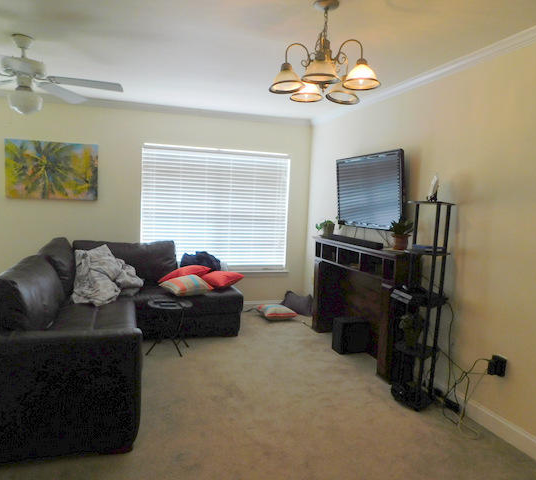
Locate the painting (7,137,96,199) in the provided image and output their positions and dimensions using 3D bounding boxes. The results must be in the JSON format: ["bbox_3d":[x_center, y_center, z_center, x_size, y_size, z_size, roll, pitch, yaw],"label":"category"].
[{"bbox_3d":[-2.289,-0.734,4.528,0.905,0.610,0.030,0,5,-18],"label":"painting"}]

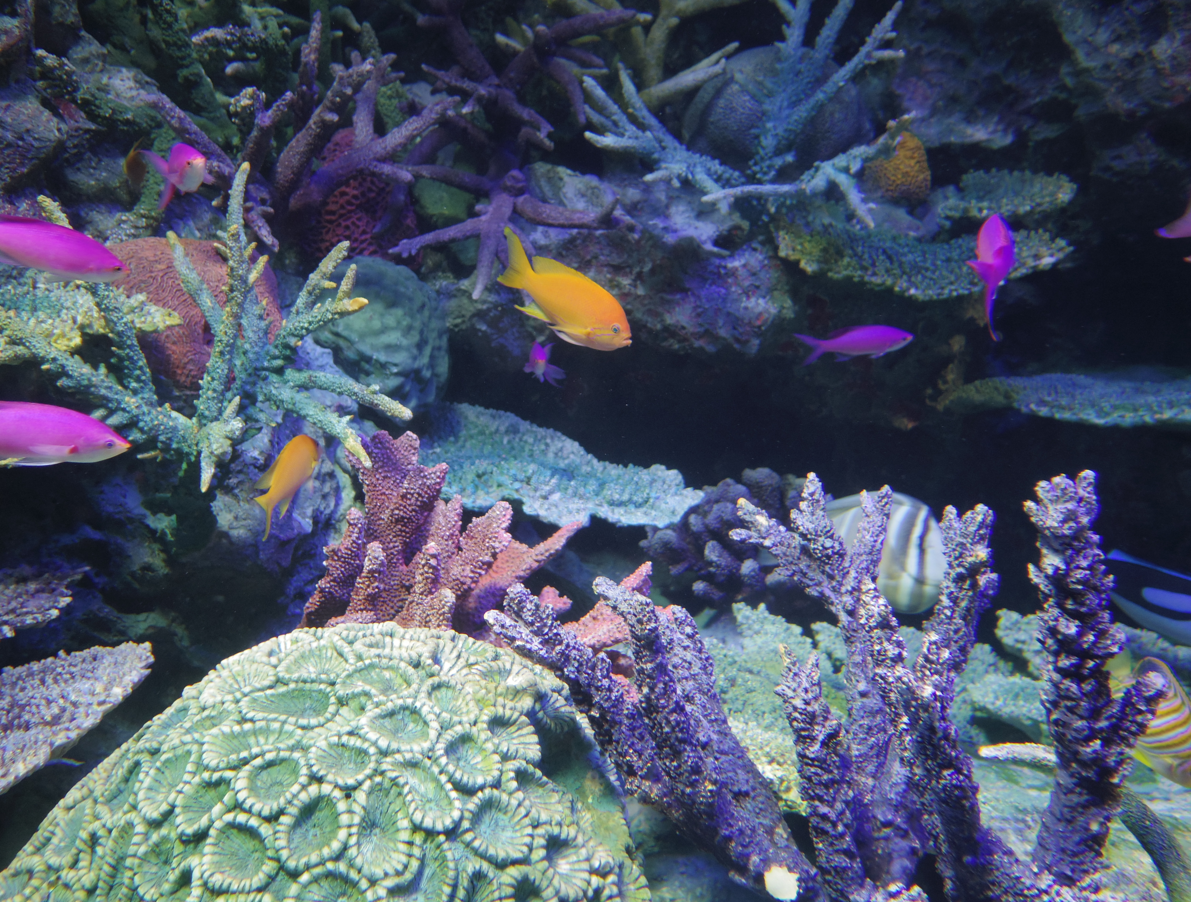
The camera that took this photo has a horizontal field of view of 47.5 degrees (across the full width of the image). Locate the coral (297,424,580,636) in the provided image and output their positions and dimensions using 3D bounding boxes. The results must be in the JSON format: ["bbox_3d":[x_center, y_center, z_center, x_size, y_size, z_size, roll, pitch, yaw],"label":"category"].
[{"bbox_3d":[-0.115,0.063,1.000,0.205,0.155,0.150,0,12,0],"label":"coral"}]

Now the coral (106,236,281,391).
[{"bbox_3d":[-0.368,-0.126,1.250,0.165,0.145,0.140,0,12,0],"label":"coral"}]

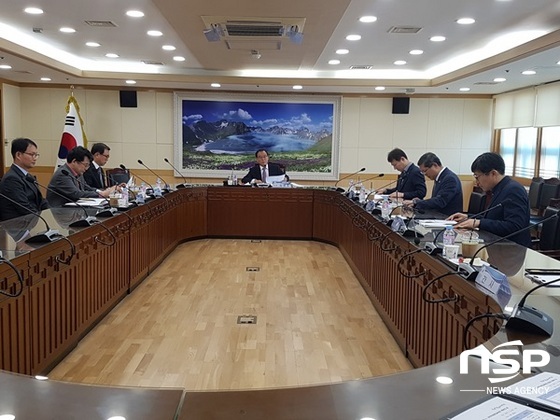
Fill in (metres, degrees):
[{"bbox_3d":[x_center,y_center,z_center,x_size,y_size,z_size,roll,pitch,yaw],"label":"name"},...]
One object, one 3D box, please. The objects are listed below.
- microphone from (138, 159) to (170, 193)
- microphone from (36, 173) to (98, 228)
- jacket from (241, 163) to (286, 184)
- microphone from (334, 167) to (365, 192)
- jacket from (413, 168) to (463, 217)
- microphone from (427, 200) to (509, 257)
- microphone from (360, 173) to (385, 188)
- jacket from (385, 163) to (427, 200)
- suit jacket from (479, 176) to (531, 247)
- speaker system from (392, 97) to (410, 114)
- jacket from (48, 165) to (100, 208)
[{"bbox_3d":[-1.547,-0.409,5.204,0.390,0.400,0.110,2,8,9],"label":"microphone"},{"bbox_3d":[-1.511,-0.052,2.964,0.450,0.335,0.110,1,8,-1],"label":"microphone"},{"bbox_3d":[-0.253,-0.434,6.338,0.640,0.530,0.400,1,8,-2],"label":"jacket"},{"bbox_3d":[0.895,-0.384,5.380,0.390,0.320,0.110,1,8,-2],"label":"microphone"},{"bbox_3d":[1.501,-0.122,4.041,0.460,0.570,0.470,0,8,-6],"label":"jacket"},{"bbox_3d":[1.027,0.096,2.343,0.430,0.325,0.110,1,8,-1],"label":"microphone"},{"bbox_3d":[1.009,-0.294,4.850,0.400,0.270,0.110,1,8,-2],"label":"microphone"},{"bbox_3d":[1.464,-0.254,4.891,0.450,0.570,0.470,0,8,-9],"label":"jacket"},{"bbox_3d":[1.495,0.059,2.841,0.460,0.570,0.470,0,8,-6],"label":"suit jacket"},{"bbox_3d":[2.292,-1.968,7.936,0.325,0.325,0.200,1,8,-1],"label":"speaker system"},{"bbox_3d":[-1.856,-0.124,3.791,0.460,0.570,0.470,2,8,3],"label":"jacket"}]

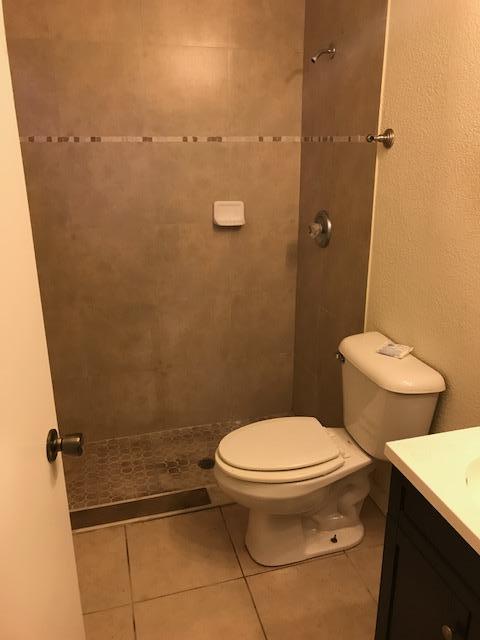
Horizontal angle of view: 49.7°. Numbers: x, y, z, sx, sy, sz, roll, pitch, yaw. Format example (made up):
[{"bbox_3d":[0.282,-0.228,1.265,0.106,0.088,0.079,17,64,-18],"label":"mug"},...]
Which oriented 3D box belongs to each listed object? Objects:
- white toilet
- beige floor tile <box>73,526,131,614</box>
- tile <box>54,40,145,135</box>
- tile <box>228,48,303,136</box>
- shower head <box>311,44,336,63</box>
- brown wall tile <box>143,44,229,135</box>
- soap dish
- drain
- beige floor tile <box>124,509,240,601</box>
[{"bbox_3d":[0.257,0.488,1.852,0.685,0.730,0.445,-6,20,-14],"label":"white toilet"},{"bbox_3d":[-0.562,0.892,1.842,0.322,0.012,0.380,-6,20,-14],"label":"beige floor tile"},{"bbox_3d":[-0.597,-0.980,2.210,0.361,0.363,0.012,-6,20,-14],"label":"tile"},{"bbox_3d":[0.119,-1.046,2.394,0.353,0.369,0.012,-6,20,-14],"label":"tile"},{"bbox_3d":[0.339,-1.075,2.098,0.100,0.075,0.060,-6,20,-14],"label":"shower head"},{"bbox_3d":[-0.237,-1.013,2.303,0.385,0.366,0.012,-6,20,-14],"label":"brown wall tile"},{"bbox_3d":[-0.046,-0.510,2.479,0.150,0.110,0.080,-6,20,-14],"label":"soap dish"},{"bbox_3d":[-0.151,0.701,2.529,0.105,0.015,0.105,0,19,0],"label":"drain"},{"bbox_3d":[-0.220,0.859,1.929,0.383,0.012,0.380,-6,20,-14],"label":"beige floor tile"}]

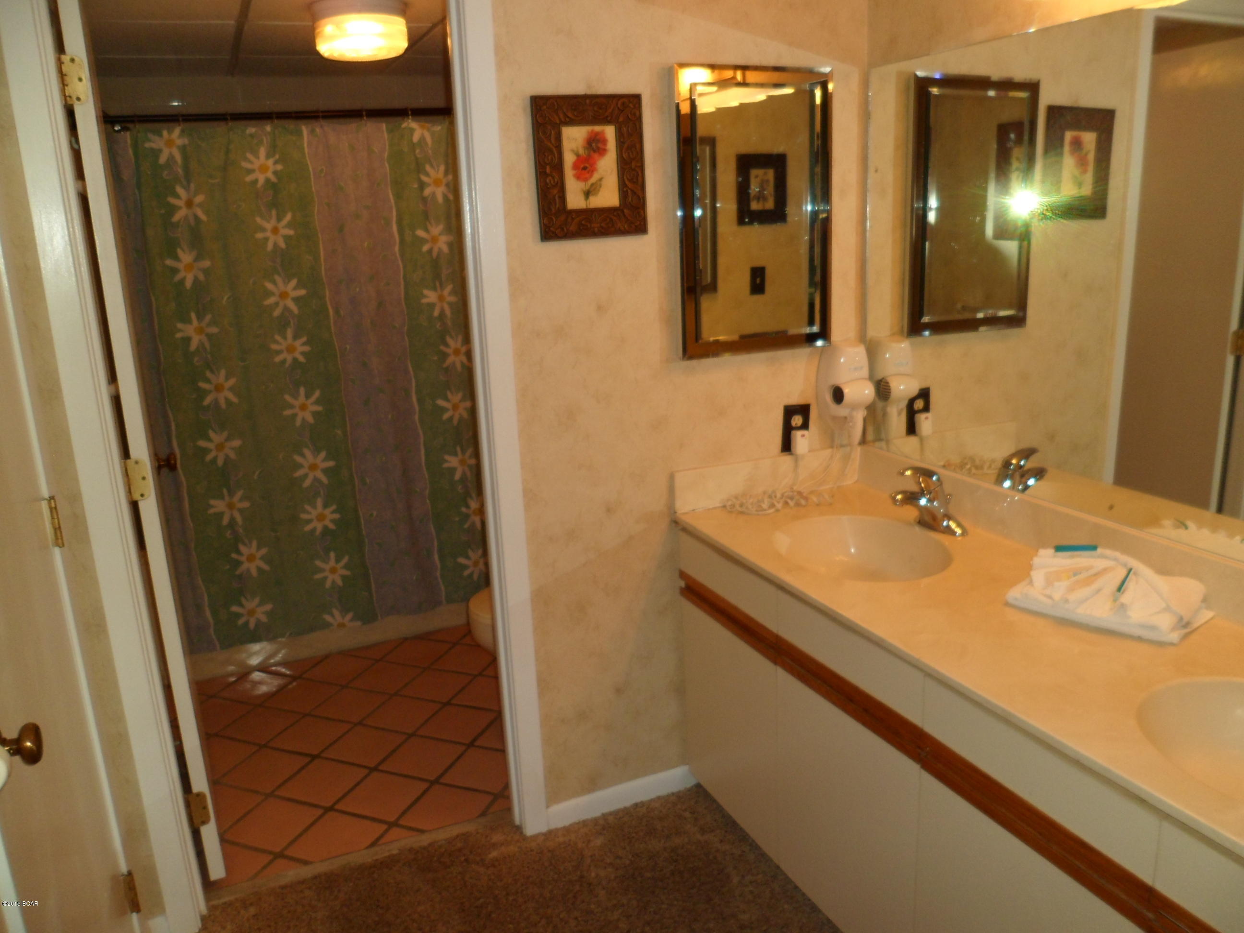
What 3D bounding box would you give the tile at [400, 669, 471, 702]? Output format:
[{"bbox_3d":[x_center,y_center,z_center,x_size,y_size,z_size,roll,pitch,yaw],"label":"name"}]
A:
[{"bbox_3d":[-0.637,0.759,3.220,0.190,0.012,0.190,3,16,21],"label":"tile"}]

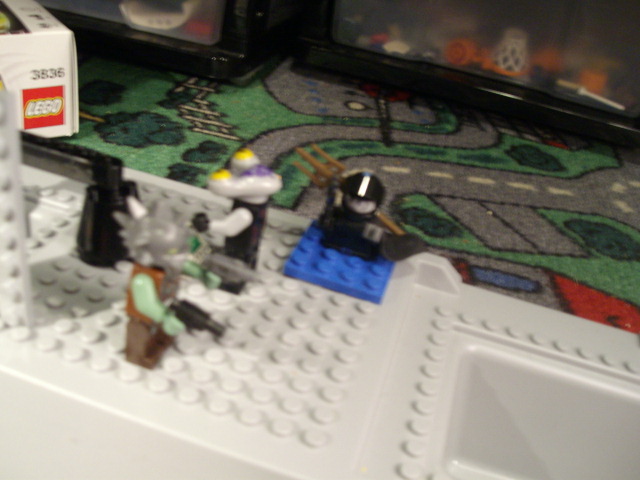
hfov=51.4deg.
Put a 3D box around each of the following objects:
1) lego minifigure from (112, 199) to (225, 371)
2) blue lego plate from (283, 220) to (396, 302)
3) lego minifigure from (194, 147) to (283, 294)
[{"bbox_3d":[-0.033,0.010,0.160,0.032,0.045,0.025,16,31,8],"label":"lego minifigure"},{"bbox_3d":[0.008,0.006,0.220,0.032,0.005,0.032,16,31,8],"label":"blue lego plate"},{"bbox_3d":[-0.023,-0.005,0.195,0.022,0.040,0.024,16,31,8],"label":"lego minifigure"}]

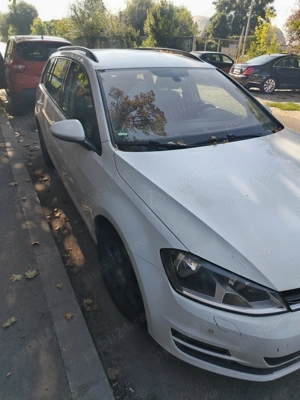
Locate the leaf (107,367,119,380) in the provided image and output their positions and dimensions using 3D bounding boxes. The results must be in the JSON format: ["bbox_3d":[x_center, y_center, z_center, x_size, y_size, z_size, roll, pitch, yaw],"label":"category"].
[{"bbox_3d":[-0.200,0.934,1.500,0.067,0.012,0.058,15,31,21],"label":"leaf"}]

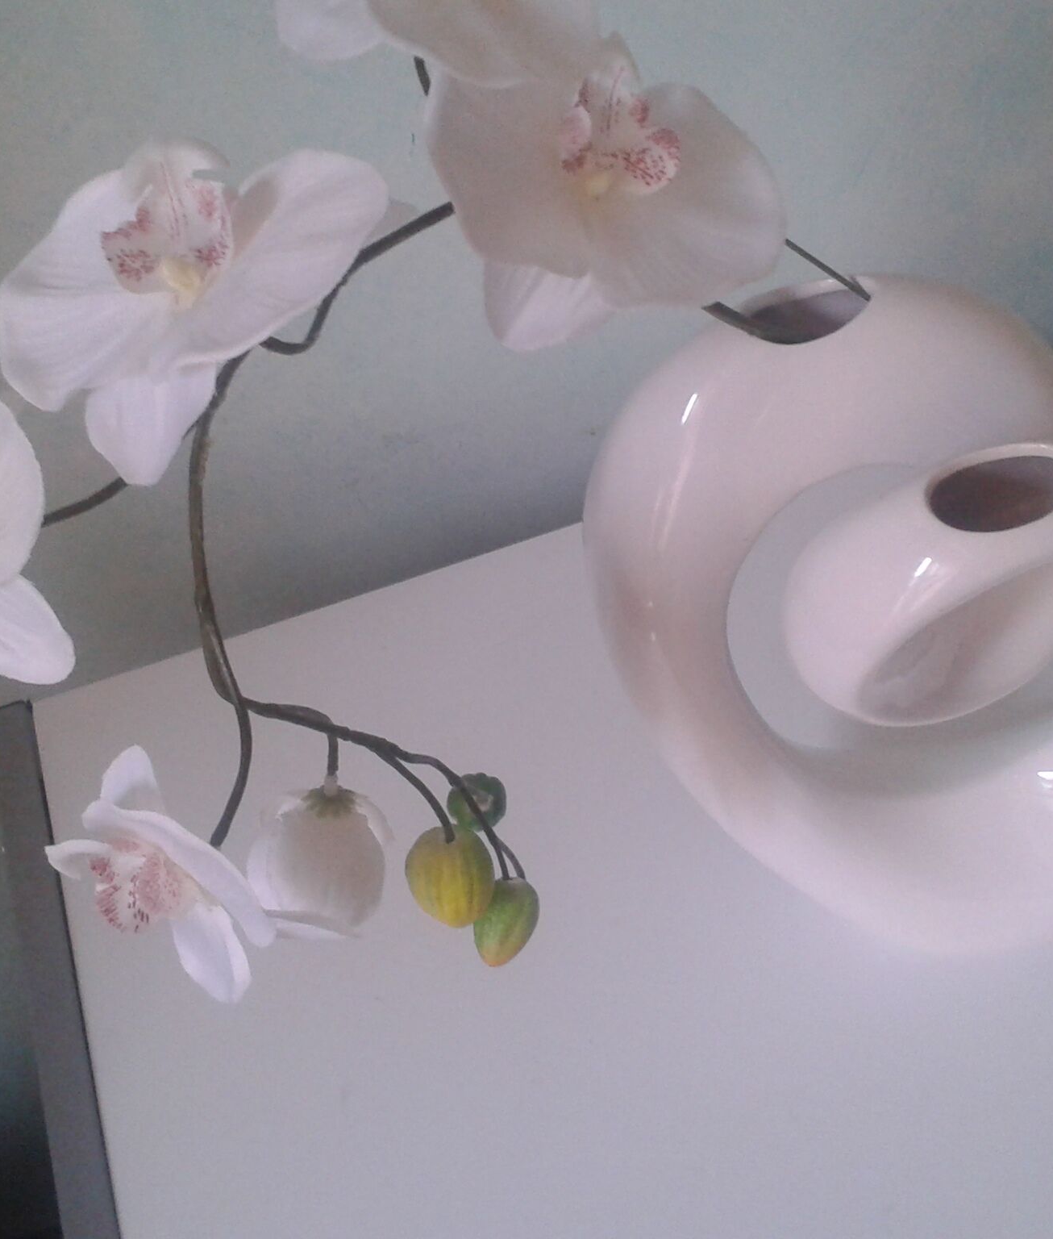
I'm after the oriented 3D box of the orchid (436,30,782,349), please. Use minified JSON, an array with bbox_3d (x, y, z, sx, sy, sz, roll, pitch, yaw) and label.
[{"bbox_3d":[0.020,-0.107,0.430,0.088,0.042,0.078,-7,63,-5],"label":"orchid"}]

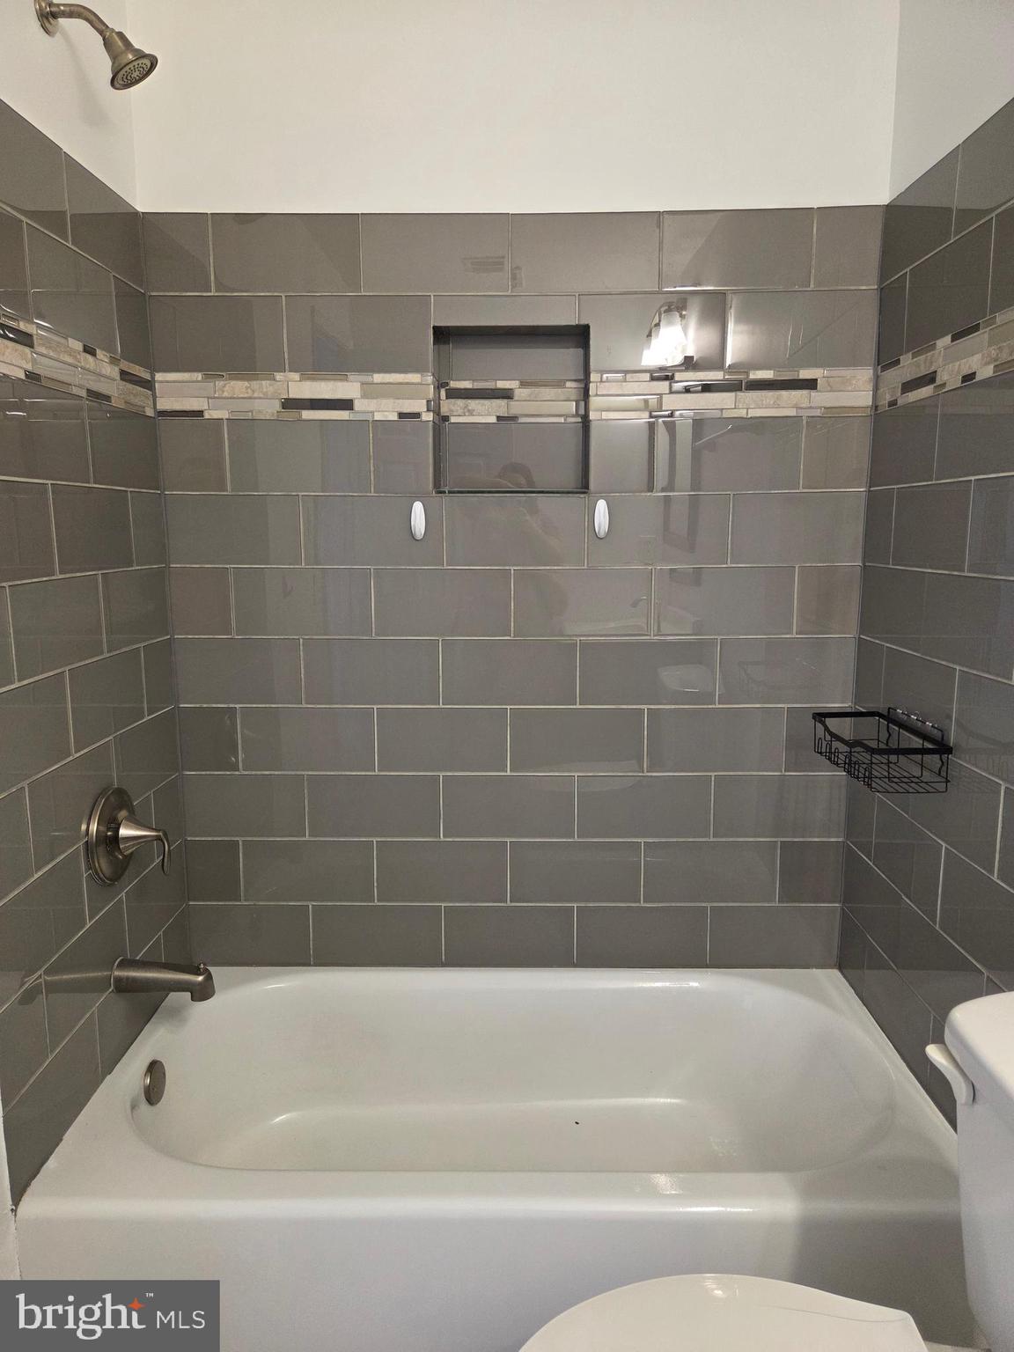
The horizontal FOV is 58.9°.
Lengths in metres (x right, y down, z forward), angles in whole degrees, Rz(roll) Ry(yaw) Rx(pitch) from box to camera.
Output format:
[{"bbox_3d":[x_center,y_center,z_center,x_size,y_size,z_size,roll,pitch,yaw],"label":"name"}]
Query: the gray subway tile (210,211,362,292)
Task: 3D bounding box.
[{"bbox_3d":[-0.451,-0.870,1.856,0.303,0.154,0.009,0,9,1],"label":"gray subway tile"}]

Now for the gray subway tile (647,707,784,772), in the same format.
[{"bbox_3d":[0.466,0.143,2.003,0.303,0.152,0.009,0,9,1],"label":"gray subway tile"}]

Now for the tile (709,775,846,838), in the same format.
[{"bbox_3d":[0.615,0.295,2.028,0.301,0.152,0.010,0,9,1],"label":"tile"}]

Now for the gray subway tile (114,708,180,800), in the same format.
[{"bbox_3d":[-0.742,0.169,1.859,0.009,0.149,0.308,0,9,1],"label":"gray subway tile"}]

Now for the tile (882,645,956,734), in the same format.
[{"bbox_3d":[0.764,0.039,1.668,0.009,0.152,0.302,0,9,1],"label":"tile"}]

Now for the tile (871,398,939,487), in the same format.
[{"bbox_3d":[0.766,-0.445,1.736,0.009,0.149,0.296,0,9,1],"label":"tile"}]

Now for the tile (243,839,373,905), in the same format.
[{"bbox_3d":[-0.454,0.450,2.068,0.303,0.152,0.009,0,9,1],"label":"tile"}]

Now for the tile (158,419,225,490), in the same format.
[{"bbox_3d":[-0.666,-0.470,1.925,0.140,0.155,0.010,0,9,1],"label":"tile"}]

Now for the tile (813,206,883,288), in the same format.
[{"bbox_3d":[0.694,-0.872,1.832,0.136,0.151,0.009,0,9,1],"label":"tile"}]

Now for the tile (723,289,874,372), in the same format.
[{"bbox_3d":[0.609,-0.715,1.860,0.303,0.152,0.010,0,9,1],"label":"tile"}]

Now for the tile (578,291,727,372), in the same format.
[{"bbox_3d":[0.302,-0.715,1.870,0.304,0.149,0.010,0,9,1],"label":"tile"}]

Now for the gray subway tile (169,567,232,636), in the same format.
[{"bbox_3d":[-0.668,-0.162,1.967,0.136,0.151,0.010,0,10,1],"label":"gray subway tile"}]

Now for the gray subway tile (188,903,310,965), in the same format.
[{"bbox_3d":[-0.594,0.601,2.085,0.279,0.150,0.009,0,9,1],"label":"gray subway tile"}]

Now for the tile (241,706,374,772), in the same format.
[{"bbox_3d":[-0.453,0.144,2.022,0.303,0.152,0.010,0,9,1],"label":"tile"}]

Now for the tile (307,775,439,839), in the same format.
[{"bbox_3d":[-0.301,0.295,2.039,0.302,0.151,0.010,0,9,1],"label":"tile"}]

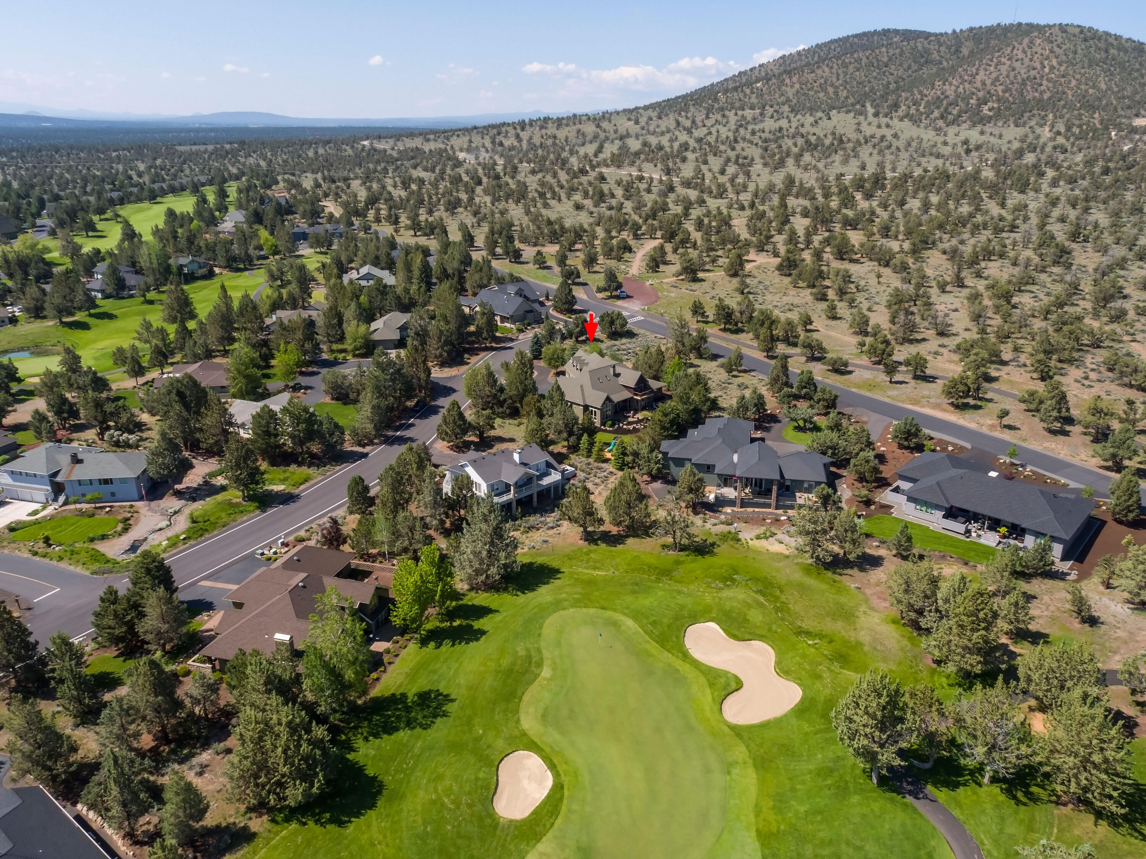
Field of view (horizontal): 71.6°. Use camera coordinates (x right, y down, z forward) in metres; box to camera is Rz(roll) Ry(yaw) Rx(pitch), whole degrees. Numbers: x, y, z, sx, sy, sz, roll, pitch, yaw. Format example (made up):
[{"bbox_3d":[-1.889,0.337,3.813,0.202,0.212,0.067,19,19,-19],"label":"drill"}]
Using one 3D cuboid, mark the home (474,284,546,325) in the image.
[{"bbox_3d":[-18.880,-42.430,261.820,26.460,7.350,25.970,-20,29,-41],"label":"home"}]

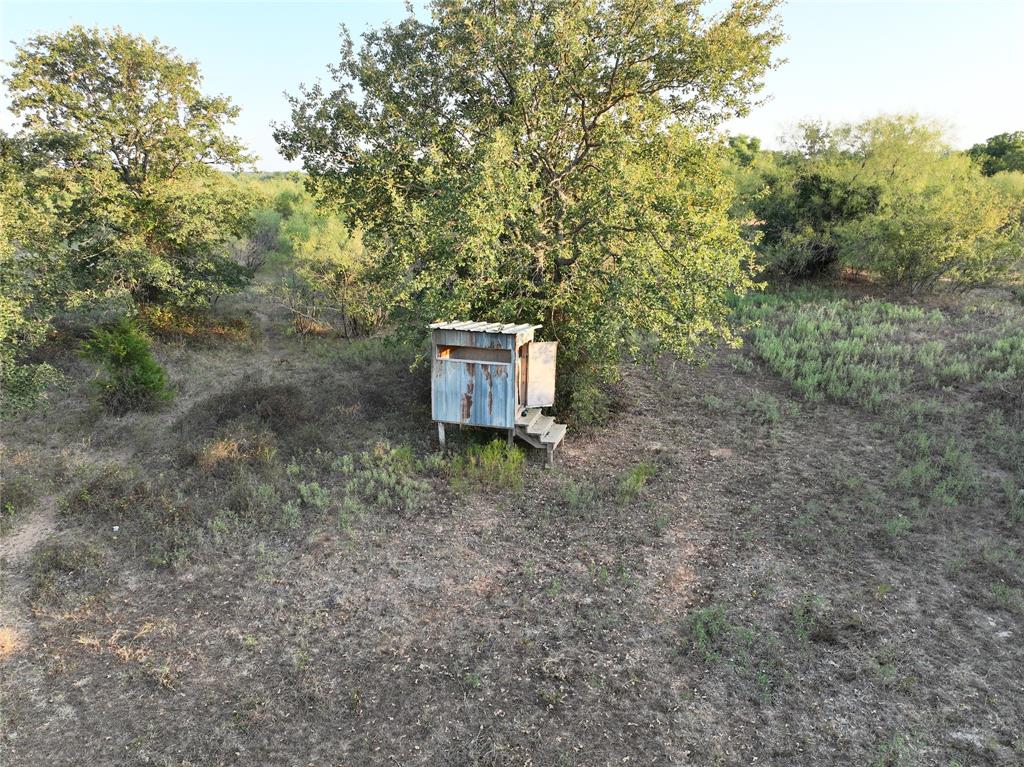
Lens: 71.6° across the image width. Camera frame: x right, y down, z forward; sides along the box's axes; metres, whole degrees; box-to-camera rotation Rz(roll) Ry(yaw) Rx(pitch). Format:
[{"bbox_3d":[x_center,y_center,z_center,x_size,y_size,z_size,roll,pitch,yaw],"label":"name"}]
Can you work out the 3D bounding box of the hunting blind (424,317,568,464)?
[{"bbox_3d":[-0.119,-0.017,13.840,2.570,2.670,1.900,4,17,12],"label":"hunting blind"}]

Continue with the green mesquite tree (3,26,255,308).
[{"bbox_3d":[-14.195,-7.807,26.683,8.800,10.130,8.800,0,17,0],"label":"green mesquite tree"}]

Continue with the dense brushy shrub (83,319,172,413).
[{"bbox_3d":[-9.006,-0.524,16.664,1.880,2.000,1.780,0,17,0],"label":"dense brushy shrub"}]

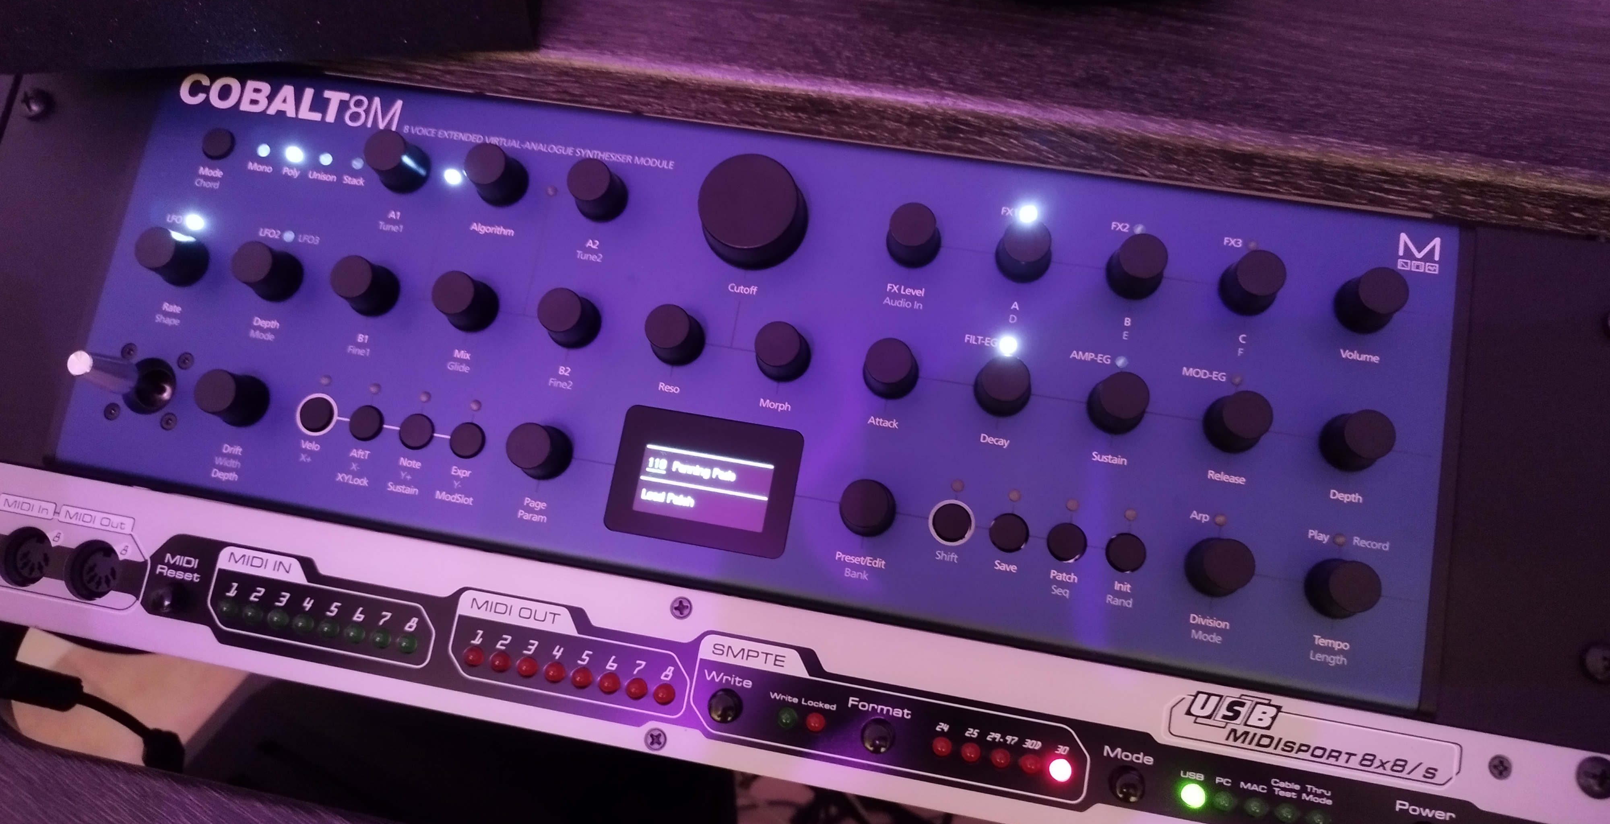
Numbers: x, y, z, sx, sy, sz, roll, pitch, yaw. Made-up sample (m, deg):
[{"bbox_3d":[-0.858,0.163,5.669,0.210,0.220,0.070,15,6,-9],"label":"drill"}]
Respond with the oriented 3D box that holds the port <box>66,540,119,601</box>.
[{"bbox_3d":[-0.204,0.046,0.323,0.017,0.007,0.017,9,80,7],"label":"port"}]

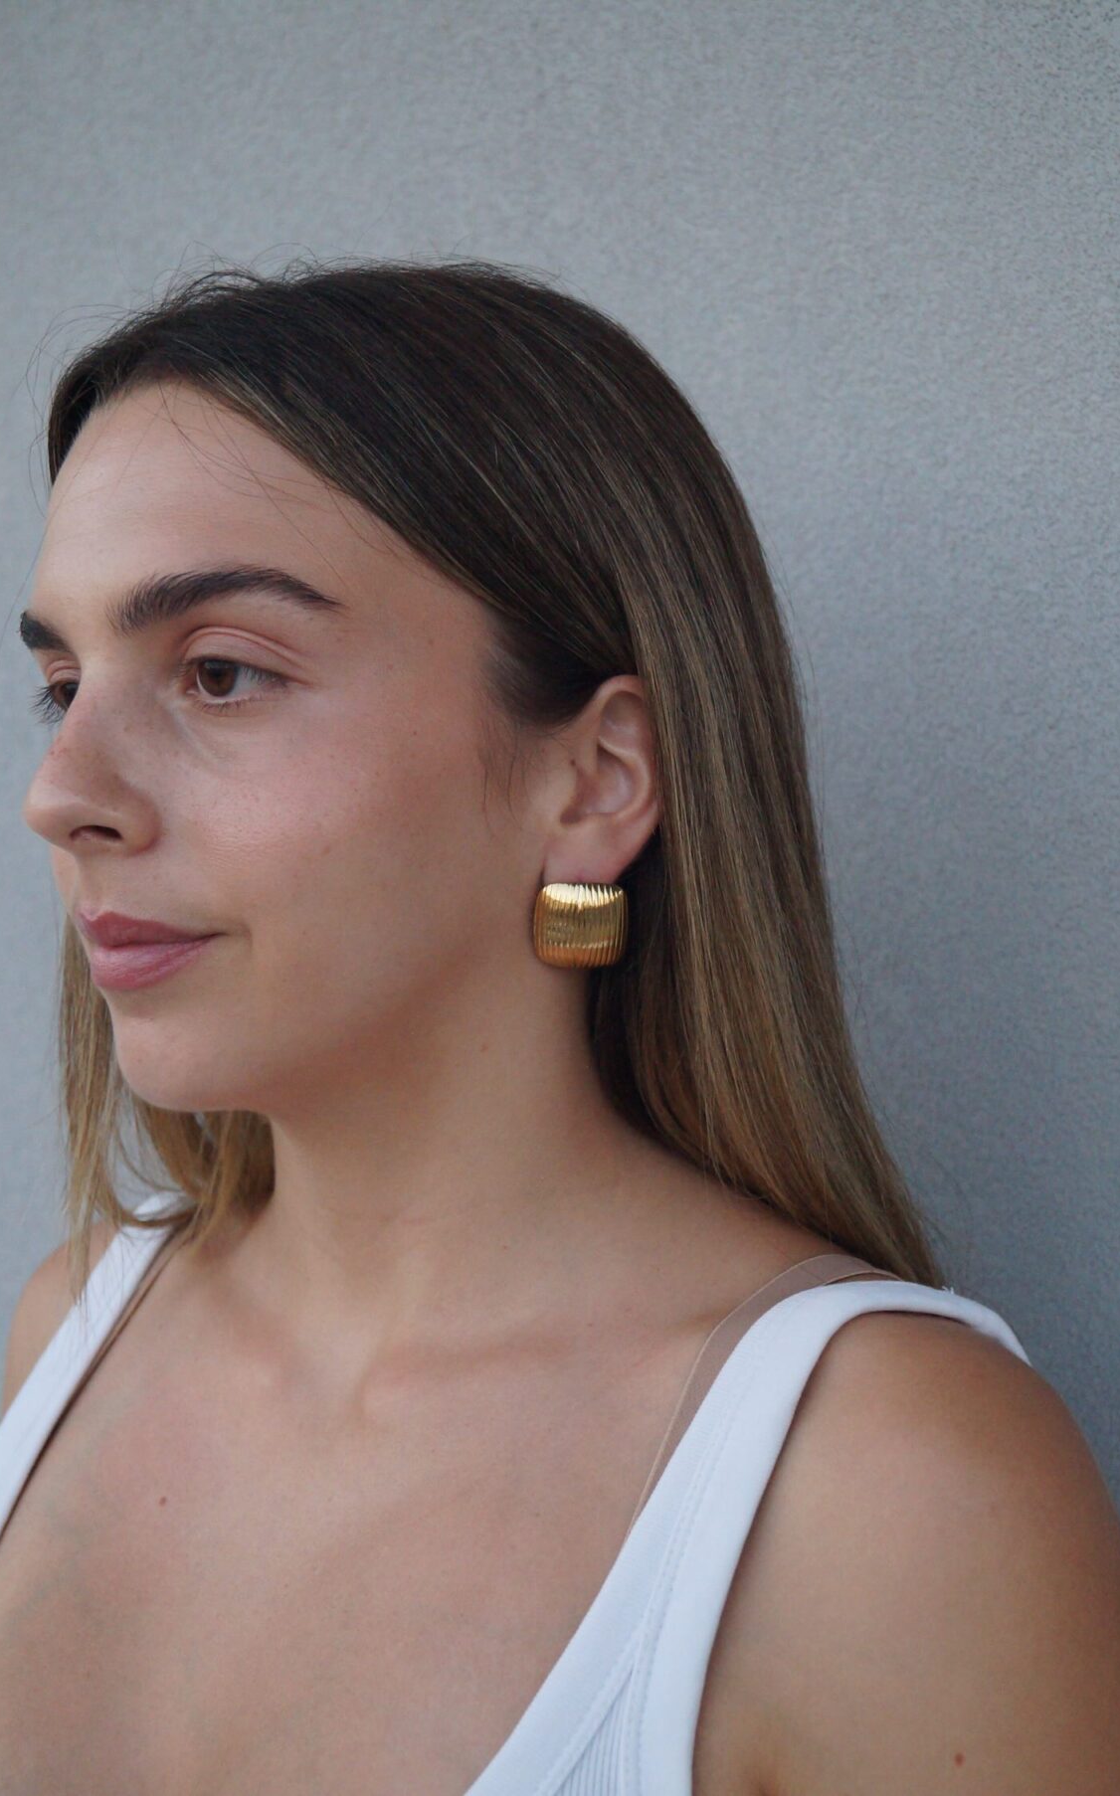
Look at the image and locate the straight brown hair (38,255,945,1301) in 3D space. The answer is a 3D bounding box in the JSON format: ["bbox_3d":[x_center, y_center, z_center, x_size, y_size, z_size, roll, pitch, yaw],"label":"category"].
[{"bbox_3d":[-0.026,-0.034,0.765,0.228,0.302,0.190,0,0,-44],"label":"straight brown hair"}]

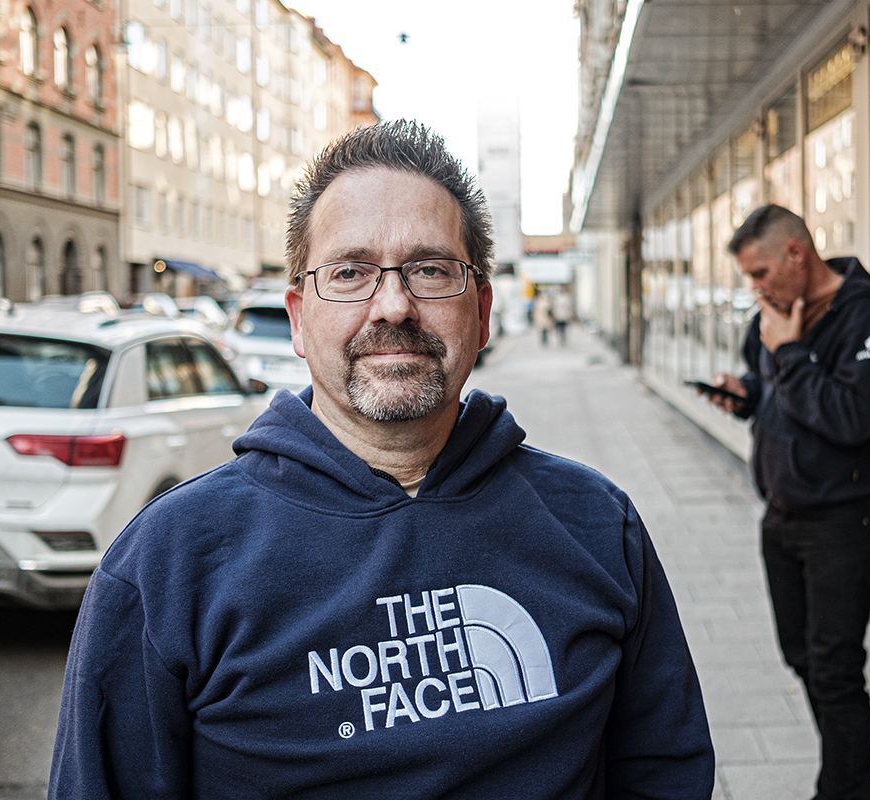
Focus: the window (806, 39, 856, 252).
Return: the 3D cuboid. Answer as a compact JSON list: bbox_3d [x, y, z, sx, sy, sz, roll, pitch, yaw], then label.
[{"bbox_3d":[2.150,-0.700,6.350,0.120,2.500,1.180,0,4,5],"label":"window"}]

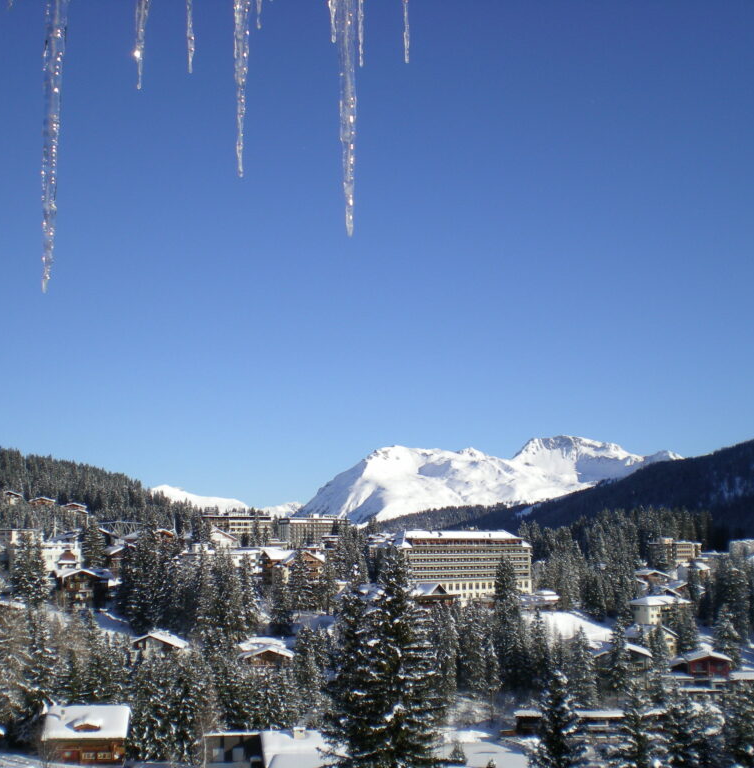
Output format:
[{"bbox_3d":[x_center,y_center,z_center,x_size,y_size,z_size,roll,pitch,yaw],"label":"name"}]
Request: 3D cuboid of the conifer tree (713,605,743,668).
[{"bbox_3d":[99.150,71.390,318.000,7.530,17.710,7.530,-1,-9,0],"label":"conifer tree"}]

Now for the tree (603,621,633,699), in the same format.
[{"bbox_3d":[58.010,66.130,270.000,7.000,18.400,7.000,-1,-8,0],"label":"tree"}]

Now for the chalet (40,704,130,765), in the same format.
[{"bbox_3d":[-47.110,56.270,183.000,13.280,7.930,13.970,1,-9,-10],"label":"chalet"}]

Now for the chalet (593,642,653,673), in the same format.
[{"bbox_3d":[62.320,71.120,285.000,13.200,10.300,11.000,-1,-8,0],"label":"chalet"}]

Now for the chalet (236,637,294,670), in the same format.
[{"bbox_3d":[-27.110,67.260,275.000,13.000,9.300,12.000,0,-8,-2],"label":"chalet"}]

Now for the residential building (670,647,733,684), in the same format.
[{"bbox_3d":[83.480,72.210,290.000,13.660,8.770,13.660,-2,-9,8],"label":"residential building"}]

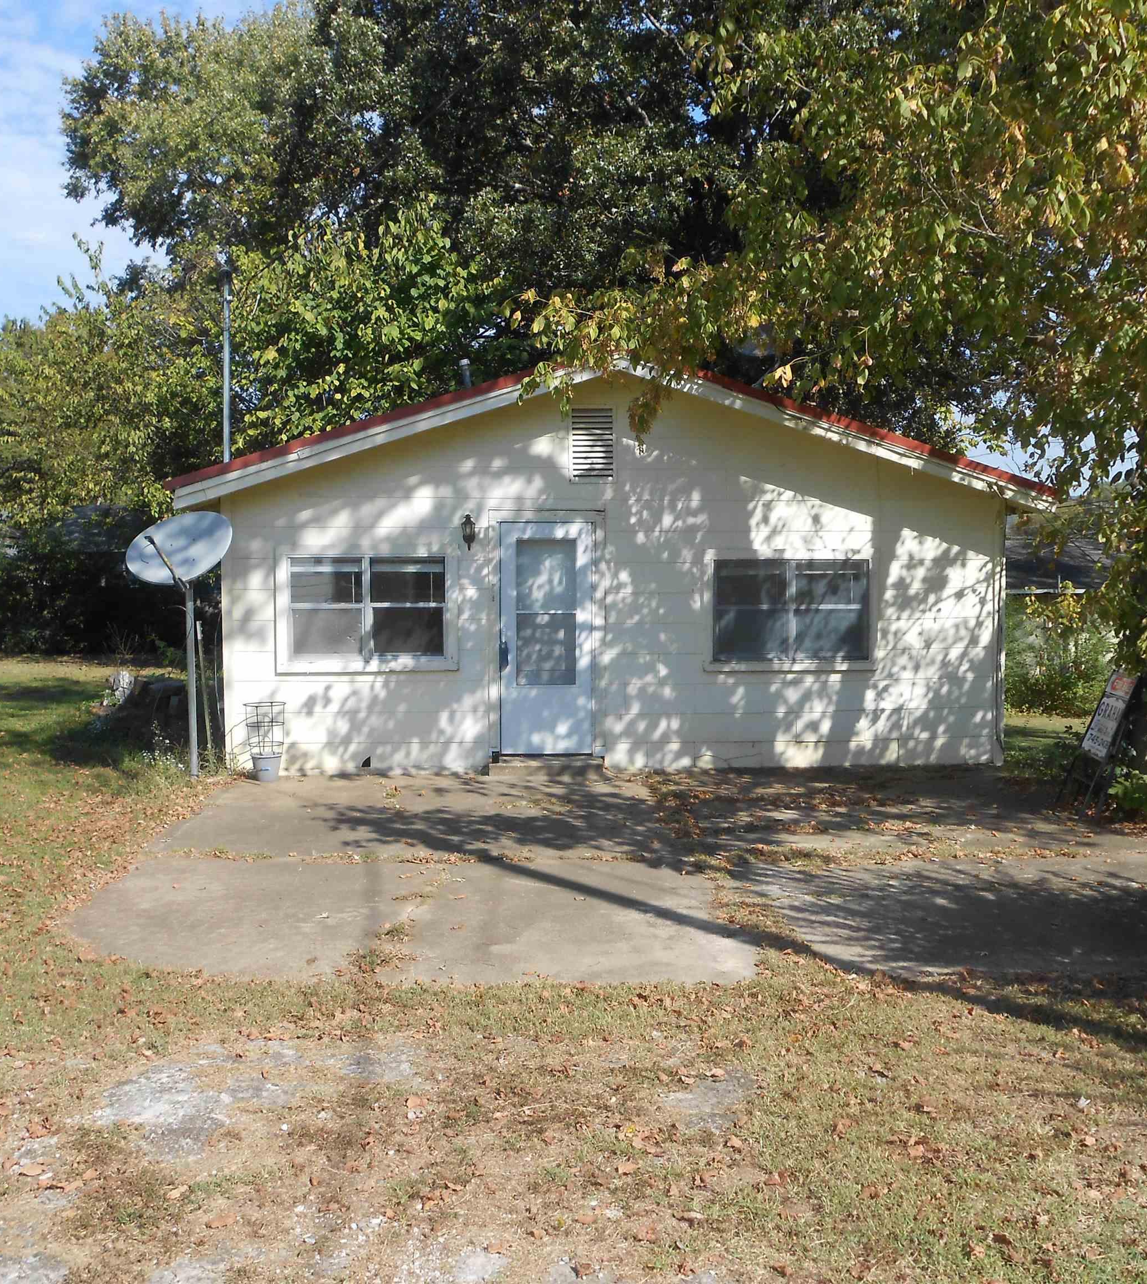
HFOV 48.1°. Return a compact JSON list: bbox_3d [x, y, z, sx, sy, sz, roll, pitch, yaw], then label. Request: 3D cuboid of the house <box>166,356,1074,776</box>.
[{"bbox_3d":[0.087,-0.856,15.408,7.740,3.720,8.600,0,2,-4],"label":"house"}]

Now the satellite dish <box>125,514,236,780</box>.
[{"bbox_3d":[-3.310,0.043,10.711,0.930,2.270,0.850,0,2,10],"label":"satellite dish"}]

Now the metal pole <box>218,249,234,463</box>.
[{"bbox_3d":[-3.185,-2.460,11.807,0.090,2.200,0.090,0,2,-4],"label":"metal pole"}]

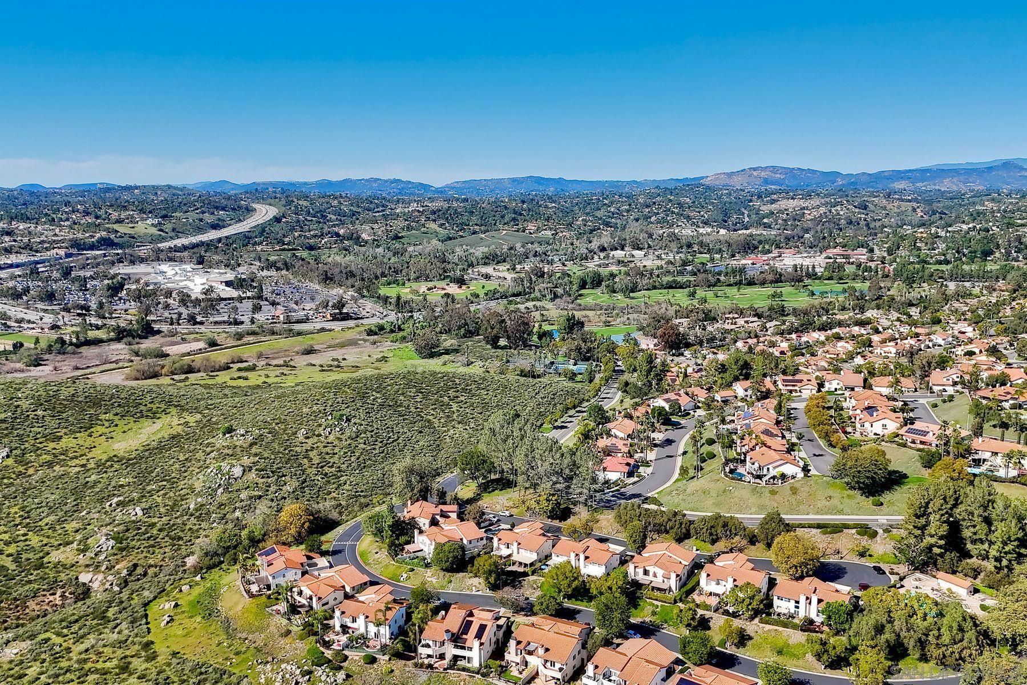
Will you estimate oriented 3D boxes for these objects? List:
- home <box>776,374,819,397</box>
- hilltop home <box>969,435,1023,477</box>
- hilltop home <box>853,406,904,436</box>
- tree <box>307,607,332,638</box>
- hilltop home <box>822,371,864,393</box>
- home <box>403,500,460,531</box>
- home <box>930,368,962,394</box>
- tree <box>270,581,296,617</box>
[{"bbox_3d":[154.435,22.575,402.706,18.500,8.000,16.000,1,11,7],"label":"home"},{"bbox_3d":[186.089,43.705,284.568,17.500,8.600,14.000,6,12,27],"label":"hilltop home"},{"bbox_3d":[158.738,34.698,323.566,16.500,8.400,15.500,2,11,9],"label":"hilltop home"},{"bbox_3d":[-56.020,81.176,214.429,6.600,9.800,6.600,0,11,0],"label":"tree"},{"bbox_3d":[180.126,21.855,405.623,18.500,8.300,16.000,2,11,12],"label":"hilltop home"},{"bbox_3d":[-31.200,65.736,278.663,19.500,8.600,16.000,0,11,-2],"label":"home"},{"bbox_3d":[235.462,21.157,403.449,15.500,8.500,15.000,4,12,19],"label":"home"},{"bbox_3d":[-69.654,77.796,223.959,6.600,10.800,6.600,0,11,0],"label":"tree"}]

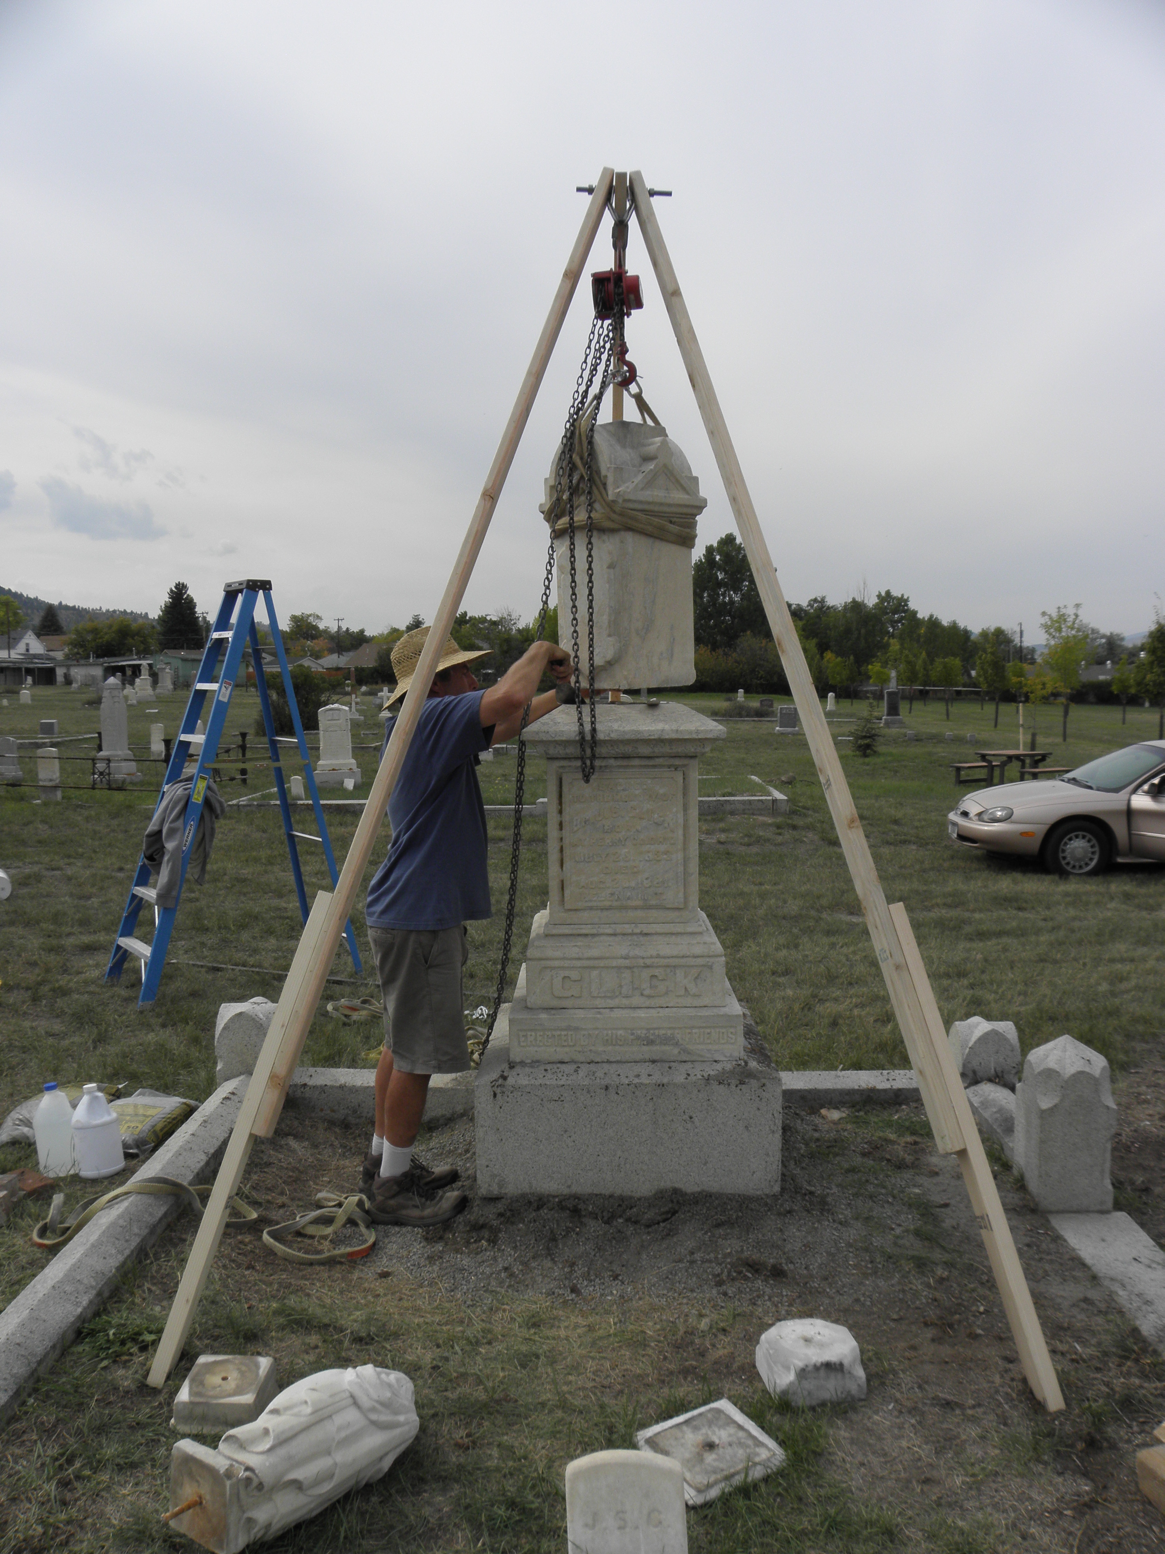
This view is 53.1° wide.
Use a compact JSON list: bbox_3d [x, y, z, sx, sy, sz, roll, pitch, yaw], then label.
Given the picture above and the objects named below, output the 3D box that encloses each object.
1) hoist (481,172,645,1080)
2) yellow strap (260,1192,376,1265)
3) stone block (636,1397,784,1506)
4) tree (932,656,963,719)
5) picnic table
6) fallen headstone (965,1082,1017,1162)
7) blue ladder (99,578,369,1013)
[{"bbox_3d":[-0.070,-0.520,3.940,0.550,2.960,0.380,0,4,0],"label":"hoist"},{"bbox_3d":[-0.775,1.301,3.430,0.335,0.070,0.380,0,4,0],"label":"yellow strap"},{"bbox_3d":[0.262,1.377,2.376,0.229,0.035,0.216,-3,5,-29],"label":"stone block"},{"bbox_3d":[18.754,-4.556,60.000,1.600,3.308,1.600,0,5,0],"label":"tree"},{"bbox_3d":[8.620,-0.130,23.400,1.550,0.750,0.800,-3,5,-40],"label":"picnic table"},{"bbox_3d":[1.450,1.228,3.980,0.200,0.160,0.550,0,4,0],"label":"fallen headstone"},{"bbox_3d":[-2.064,0.036,6.834,1.367,2.330,0.658,-4,6,-37],"label":"blue ladder"}]

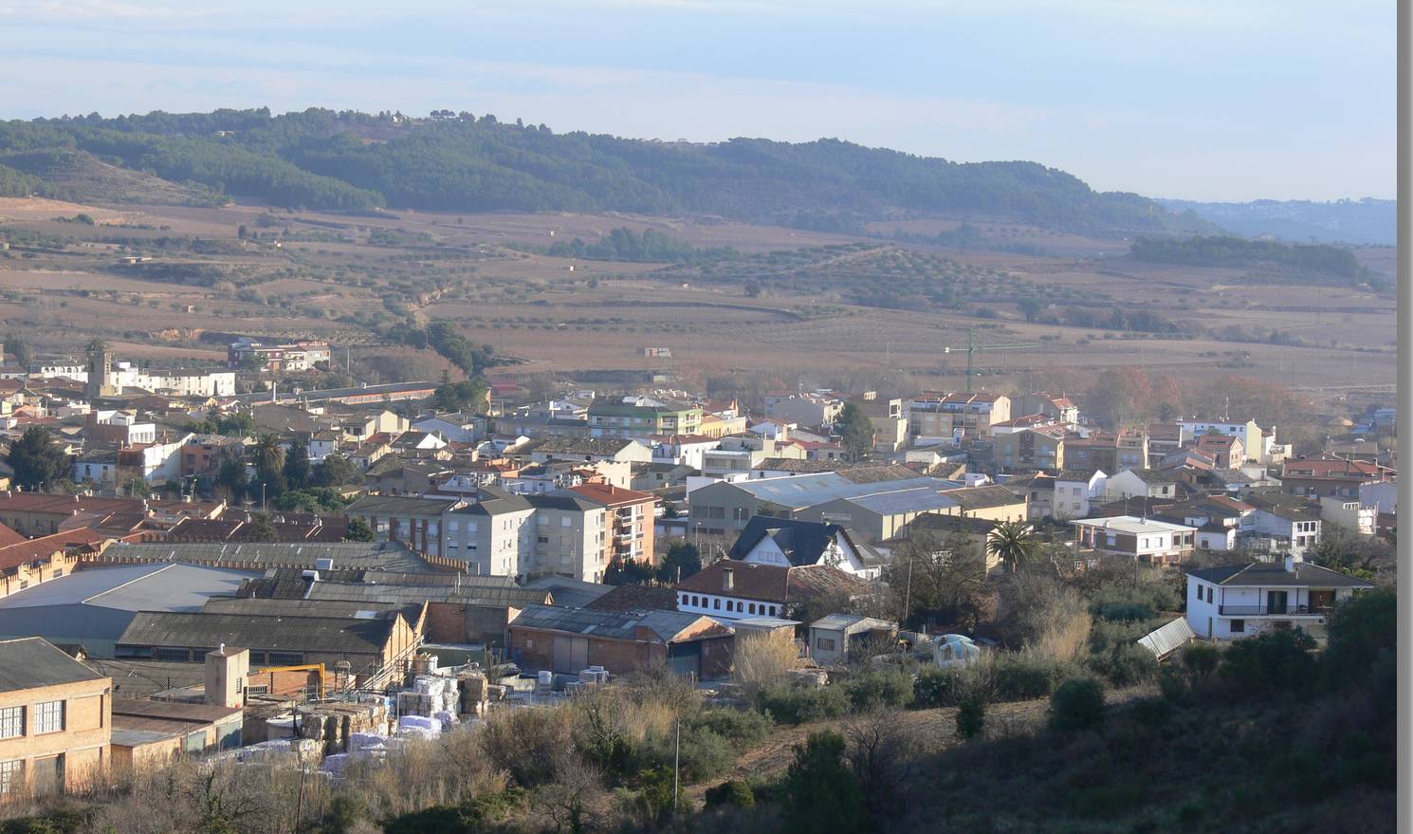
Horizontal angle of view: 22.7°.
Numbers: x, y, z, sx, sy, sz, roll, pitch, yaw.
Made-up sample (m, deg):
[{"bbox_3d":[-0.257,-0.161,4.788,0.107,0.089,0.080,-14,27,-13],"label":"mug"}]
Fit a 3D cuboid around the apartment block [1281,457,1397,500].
[{"bbox_3d":[128.783,14.044,712.000,23.500,10.200,13.000,2,3,10],"label":"apartment block"}]

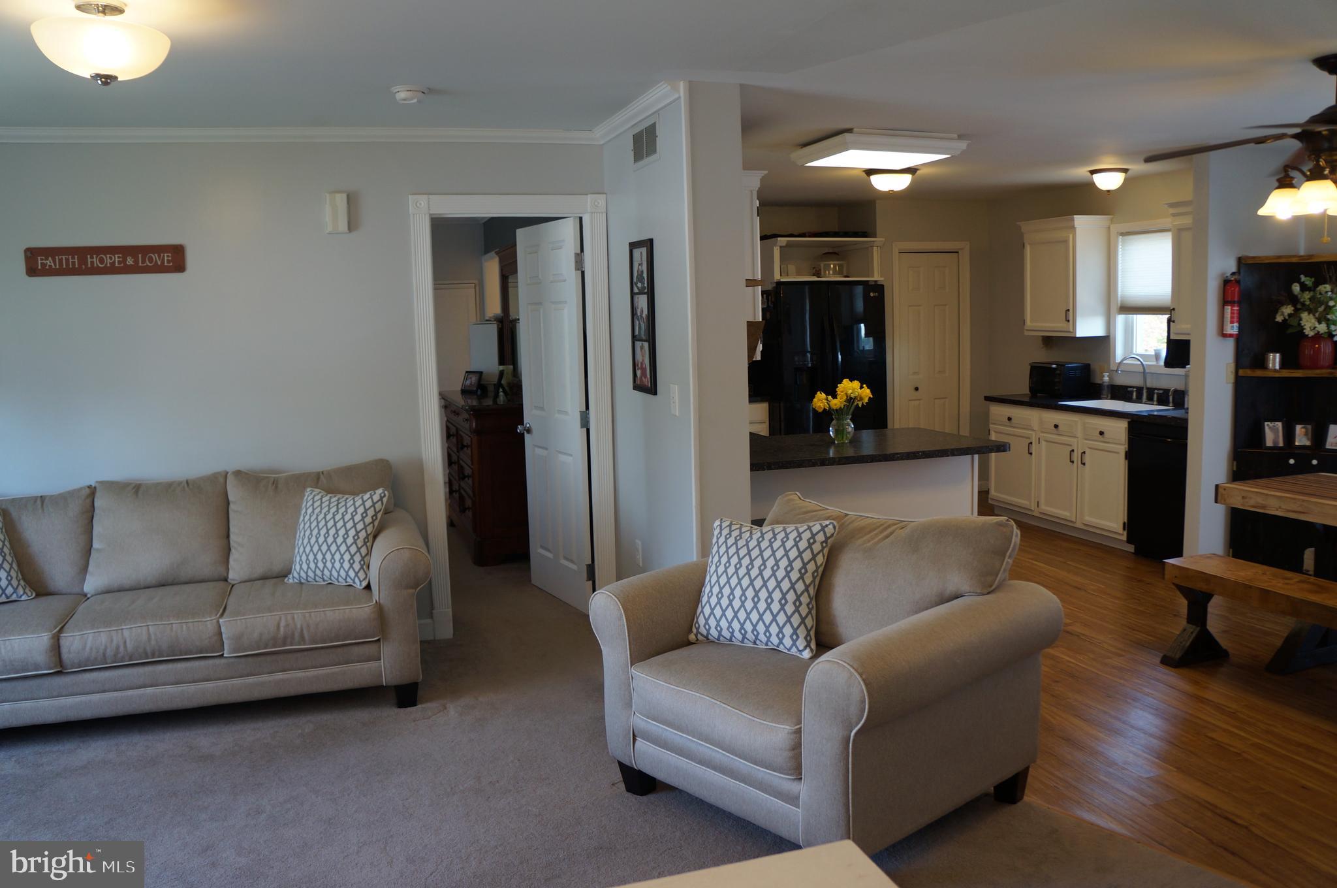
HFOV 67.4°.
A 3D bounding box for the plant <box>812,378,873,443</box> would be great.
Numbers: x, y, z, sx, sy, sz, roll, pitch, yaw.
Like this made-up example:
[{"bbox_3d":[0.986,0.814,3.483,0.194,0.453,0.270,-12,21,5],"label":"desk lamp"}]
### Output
[{"bbox_3d":[0.893,-0.176,5.147,0.315,0.320,0.290,-2,7,0],"label":"plant"}]

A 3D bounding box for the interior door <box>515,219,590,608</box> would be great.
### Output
[{"bbox_3d":[-0.637,-0.160,5.396,0.040,2.030,0.750,-6,9,-30],"label":"interior door"}]

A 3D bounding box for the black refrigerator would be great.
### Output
[{"bbox_3d":[1.186,-0.406,8.291,0.900,1.789,0.850,-4,7,-17],"label":"black refrigerator"}]

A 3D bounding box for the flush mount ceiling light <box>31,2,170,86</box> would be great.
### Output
[{"bbox_3d":[-1.547,-1.096,2.742,0.334,0.215,0.334,-4,7,-17],"label":"flush mount ceiling light"}]

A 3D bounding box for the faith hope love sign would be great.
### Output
[{"bbox_3d":[-2.352,-0.764,4.184,0.610,0.125,0.020,-4,8,-20],"label":"faith hope love sign"}]

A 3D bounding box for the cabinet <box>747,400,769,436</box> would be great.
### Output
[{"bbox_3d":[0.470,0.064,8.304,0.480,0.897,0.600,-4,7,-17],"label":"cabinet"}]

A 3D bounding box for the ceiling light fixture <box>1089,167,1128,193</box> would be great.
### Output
[{"bbox_3d":[2.711,-1.615,6.159,0.255,0.150,0.255,-4,8,-20],"label":"ceiling light fixture"}]

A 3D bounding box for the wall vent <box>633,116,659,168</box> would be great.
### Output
[{"bbox_3d":[-0.103,-1.277,4.263,0.020,0.180,0.395,-4,7,-17],"label":"wall vent"}]

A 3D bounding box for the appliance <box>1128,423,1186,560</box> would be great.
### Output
[{"bbox_3d":[3.154,0.270,5.848,0.610,0.840,0.600,-4,8,-20],"label":"appliance"}]

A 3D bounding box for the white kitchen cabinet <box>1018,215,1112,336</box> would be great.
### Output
[{"bbox_3d":[2.895,-1.214,7.341,0.340,0.842,0.635,-4,7,-17],"label":"white kitchen cabinet"}]

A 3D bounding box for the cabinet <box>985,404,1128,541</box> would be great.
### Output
[{"bbox_3d":[2.831,0.157,6.740,0.610,0.830,1.330,-4,8,-20],"label":"cabinet"}]

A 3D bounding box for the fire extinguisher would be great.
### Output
[{"bbox_3d":[2.828,-0.696,5.016,0.097,0.335,0.100,-4,8,-20],"label":"fire extinguisher"}]

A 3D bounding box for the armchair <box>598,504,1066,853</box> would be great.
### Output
[{"bbox_3d":[0.481,0.676,3.214,0.950,0.890,1.155,-8,10,-39],"label":"armchair"}]

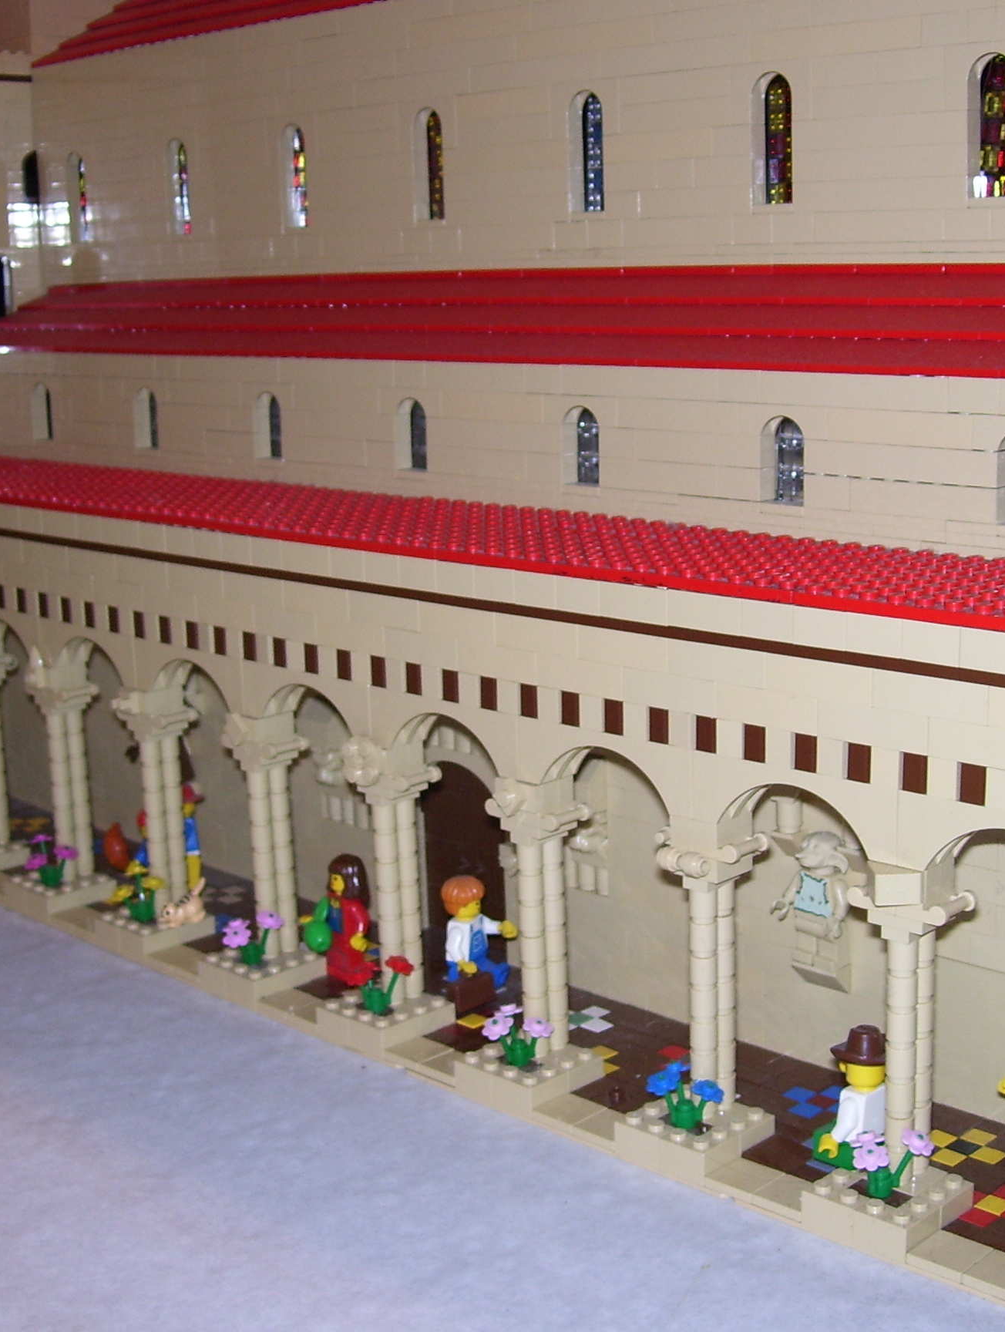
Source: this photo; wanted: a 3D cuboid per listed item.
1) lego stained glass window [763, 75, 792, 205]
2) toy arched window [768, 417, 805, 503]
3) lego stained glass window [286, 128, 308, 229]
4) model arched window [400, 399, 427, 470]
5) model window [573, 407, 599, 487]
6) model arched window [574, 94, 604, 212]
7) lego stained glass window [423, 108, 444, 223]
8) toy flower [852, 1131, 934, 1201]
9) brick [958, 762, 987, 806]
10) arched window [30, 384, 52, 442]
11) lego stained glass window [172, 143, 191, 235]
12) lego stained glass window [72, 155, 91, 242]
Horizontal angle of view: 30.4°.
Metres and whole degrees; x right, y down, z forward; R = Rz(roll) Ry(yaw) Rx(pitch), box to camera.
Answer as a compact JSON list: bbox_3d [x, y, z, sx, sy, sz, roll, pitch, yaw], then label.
[{"bbox_3d":[0.089,-0.169,0.592,0.016,0.043,0.007,10,19,43],"label":"lego stained glass window"},{"bbox_3d":[0.085,-0.061,0.547,0.016,0.026,0.007,10,19,43],"label":"toy arched window"},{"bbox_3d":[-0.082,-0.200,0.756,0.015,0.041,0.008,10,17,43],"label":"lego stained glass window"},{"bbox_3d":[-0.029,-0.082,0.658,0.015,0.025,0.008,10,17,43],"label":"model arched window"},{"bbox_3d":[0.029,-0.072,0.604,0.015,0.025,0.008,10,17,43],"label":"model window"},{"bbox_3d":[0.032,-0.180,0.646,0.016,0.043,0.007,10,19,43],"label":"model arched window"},{"bbox_3d":[-0.025,-0.190,0.700,0.016,0.043,0.007,10,19,43],"label":"lego stained glass window"},{"bbox_3d":[0.098,0.126,0.470,0.018,0.017,0.018,10,17,43],"label":"toy flower"},{"bbox_3d":[0.113,0.027,0.437,0.008,0.010,0.008,10,17,43],"label":"brick"},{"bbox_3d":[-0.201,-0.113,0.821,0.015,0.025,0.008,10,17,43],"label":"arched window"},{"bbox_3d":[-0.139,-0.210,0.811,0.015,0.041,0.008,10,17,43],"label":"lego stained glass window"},{"bbox_3d":[-0.194,-0.219,0.864,0.016,0.043,0.007,10,19,43],"label":"lego stained glass window"}]

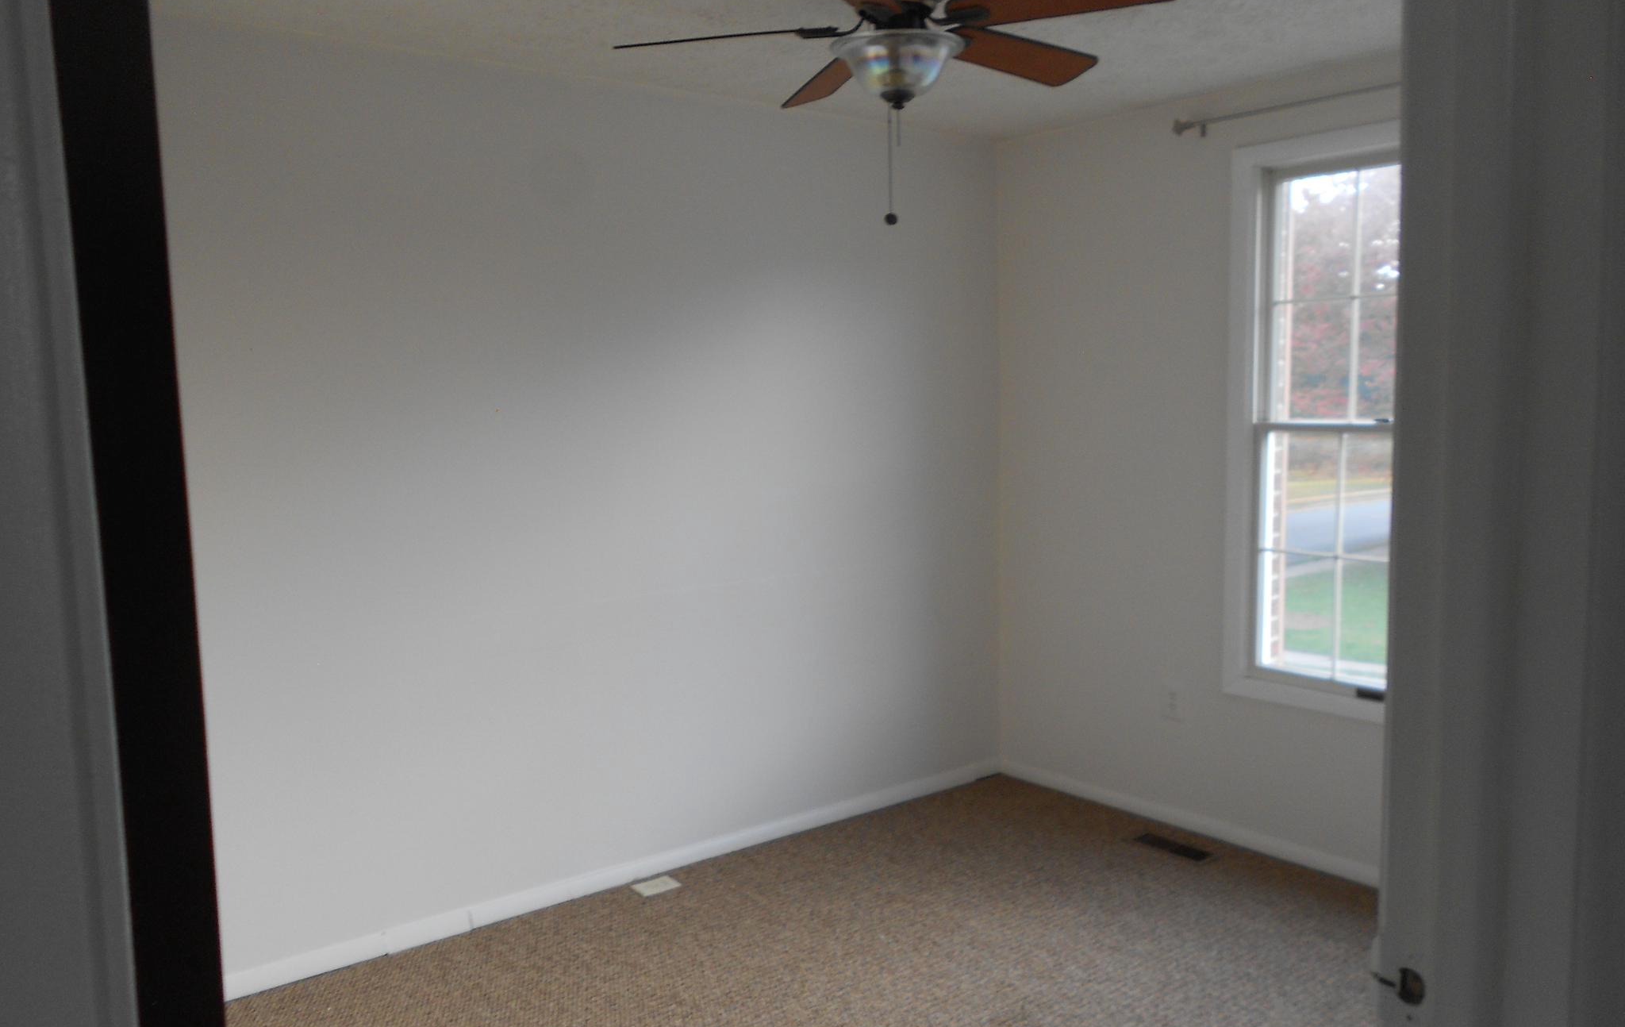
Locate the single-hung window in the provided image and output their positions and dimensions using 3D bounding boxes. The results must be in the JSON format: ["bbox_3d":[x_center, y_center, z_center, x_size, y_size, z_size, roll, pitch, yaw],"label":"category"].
[{"bbox_3d":[1.628,-0.239,3.451,0.100,1.692,0.990,-6,7,-37],"label":"single-hung window"}]

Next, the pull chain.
[{"bbox_3d":[0.164,-0.734,2.568,0.028,0.257,0.028,-1,6,4],"label":"pull chain"}]

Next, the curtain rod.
[{"bbox_3d":[1.544,-1.151,3.311,0.098,0.071,1.294,-6,7,-37],"label":"curtain rod"}]

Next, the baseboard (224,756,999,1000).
[{"bbox_3d":[-0.425,1.085,3.832,2.940,0.066,0.015,-6,7,-37],"label":"baseboard"}]

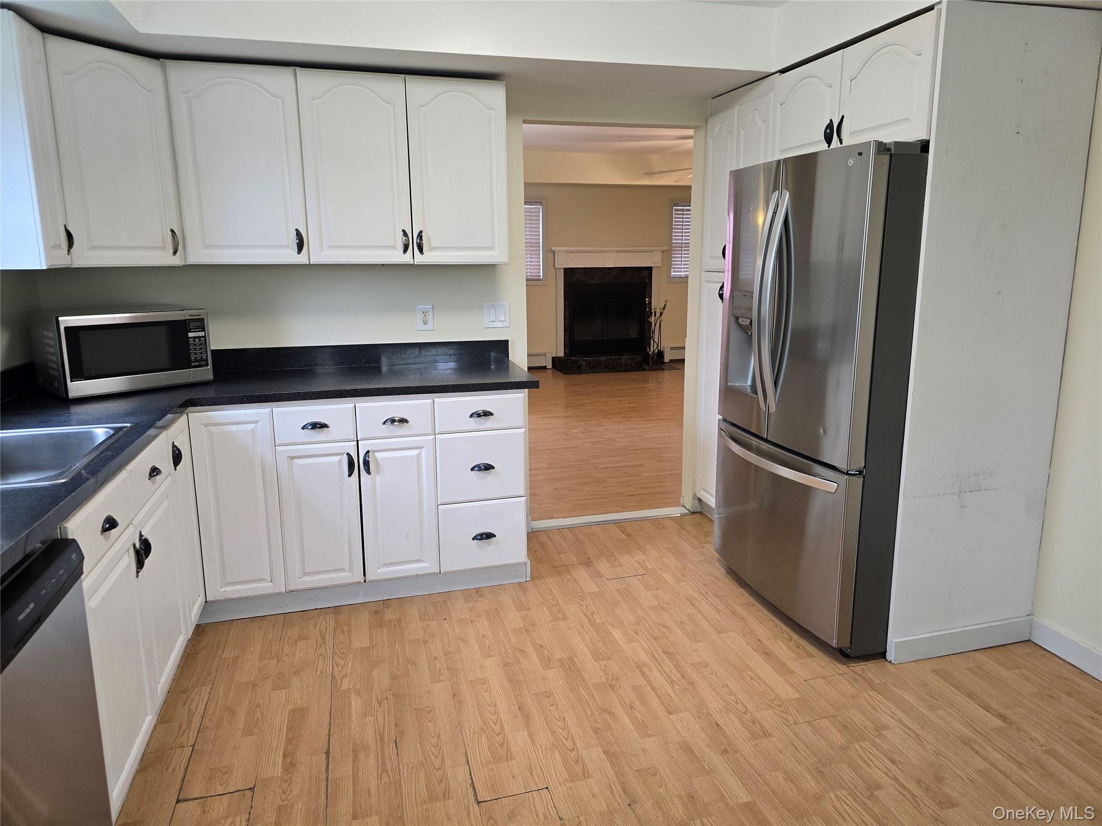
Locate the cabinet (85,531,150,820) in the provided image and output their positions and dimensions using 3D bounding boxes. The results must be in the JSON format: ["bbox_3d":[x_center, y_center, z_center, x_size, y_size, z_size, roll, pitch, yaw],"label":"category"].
[{"bbox_3d":[-1.295,0.636,1.754,0.500,0.596,0.380,-4,12,-15],"label":"cabinet"}]

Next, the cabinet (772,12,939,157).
[{"bbox_3d":[1.312,-1.139,2.732,0.540,0.390,0.870,-4,12,-15],"label":"cabinet"}]

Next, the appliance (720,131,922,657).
[{"bbox_3d":[1.211,-0.097,2.924,0.800,1.765,0.910,-4,12,-15],"label":"appliance"}]

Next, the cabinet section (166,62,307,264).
[{"bbox_3d":[-1.226,-0.968,2.951,0.450,0.733,0.327,-4,11,-16],"label":"cabinet section"}]

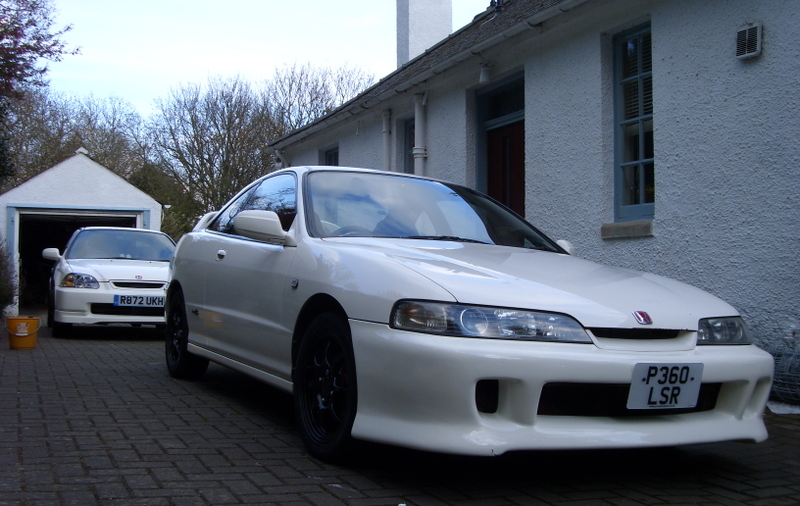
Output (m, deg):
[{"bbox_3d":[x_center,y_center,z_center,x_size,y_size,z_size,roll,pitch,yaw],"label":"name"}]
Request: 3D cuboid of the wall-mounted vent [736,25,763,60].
[{"bbox_3d":[2.288,-1.384,4.689,0.060,0.215,0.190,2,-3,-29],"label":"wall-mounted vent"}]

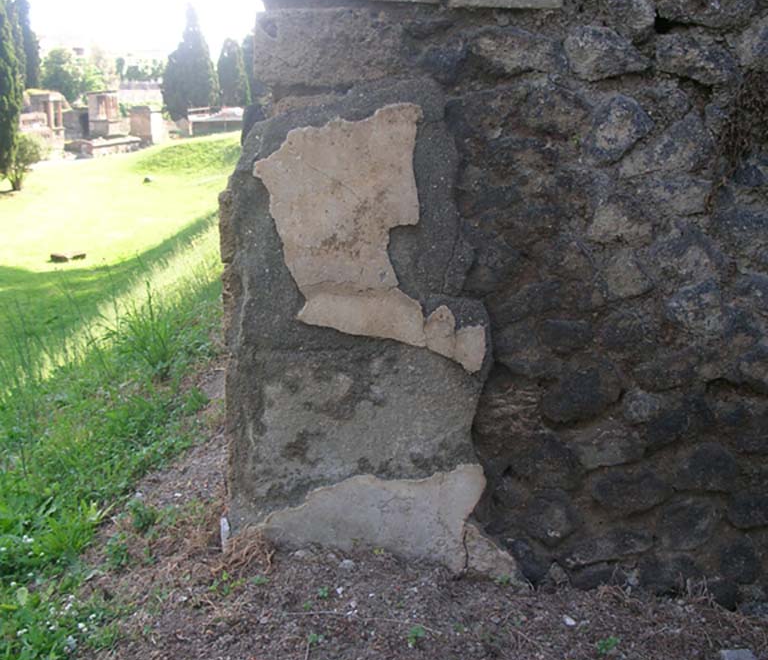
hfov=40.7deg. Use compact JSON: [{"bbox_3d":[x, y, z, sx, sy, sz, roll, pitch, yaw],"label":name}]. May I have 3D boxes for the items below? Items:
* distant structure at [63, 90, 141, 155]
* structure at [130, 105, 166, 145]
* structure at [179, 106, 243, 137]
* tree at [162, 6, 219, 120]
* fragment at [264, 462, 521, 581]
[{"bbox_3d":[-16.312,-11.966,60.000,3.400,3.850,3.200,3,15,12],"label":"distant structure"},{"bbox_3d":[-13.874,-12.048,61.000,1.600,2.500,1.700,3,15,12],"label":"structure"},{"bbox_3d":[-10.996,-13.227,66.000,4.200,1.900,3.000,0,14,0],"label":"structure"},{"bbox_3d":[-13.456,-18.393,72.000,3.894,8.206,3.800,0,14,0],"label":"tree"},{"bbox_3d":[0.015,0.436,2.390,0.602,0.284,0.060,0,14,0],"label":"fragment"}]

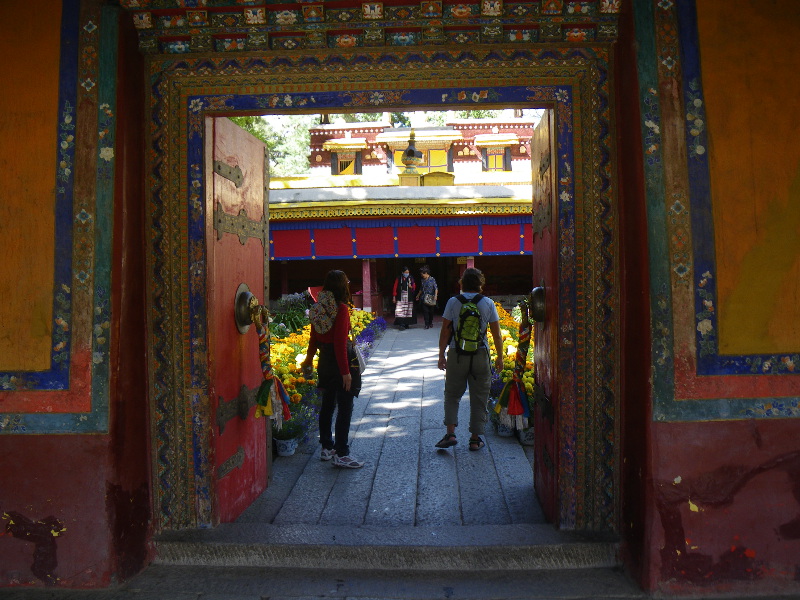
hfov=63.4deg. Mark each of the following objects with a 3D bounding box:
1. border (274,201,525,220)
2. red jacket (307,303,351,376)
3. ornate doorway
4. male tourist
[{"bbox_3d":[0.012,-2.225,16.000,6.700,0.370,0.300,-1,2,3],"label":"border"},{"bbox_3d":[-0.621,0.343,5.620,0.420,0.630,0.270,1,3,38],"label":"red jacket"},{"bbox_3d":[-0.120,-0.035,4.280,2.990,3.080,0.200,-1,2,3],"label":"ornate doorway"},{"bbox_3d":[0.652,0.539,6.070,0.650,1.710,0.460,-1,2,2],"label":"male tourist"}]

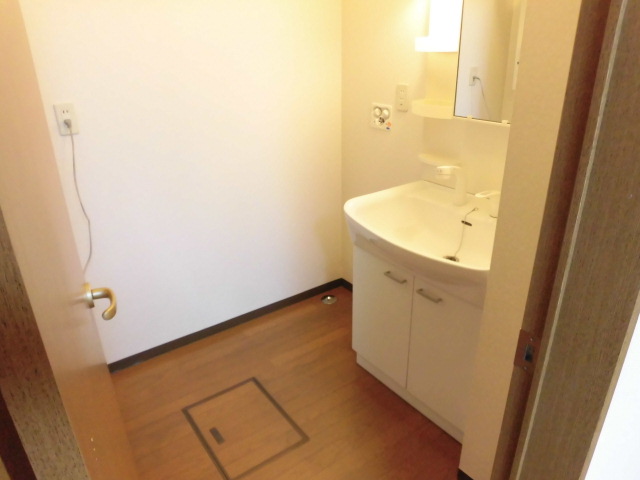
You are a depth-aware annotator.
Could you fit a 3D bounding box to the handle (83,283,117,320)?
[{"bbox_3d":[-0.469,0.133,0.961,0.055,0.054,0.118,-12,25,-23],"label":"handle"}]

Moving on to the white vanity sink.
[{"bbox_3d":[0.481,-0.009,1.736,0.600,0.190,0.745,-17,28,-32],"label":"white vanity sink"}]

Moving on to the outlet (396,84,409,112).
[{"bbox_3d":[0.396,-0.681,2.139,0.014,0.122,0.070,-17,28,-32],"label":"outlet"}]

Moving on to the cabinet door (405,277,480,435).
[{"bbox_3d":[0.480,0.439,1.674,0.022,0.555,0.365,-17,28,-32],"label":"cabinet door"}]

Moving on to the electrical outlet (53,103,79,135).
[{"bbox_3d":[-0.997,-0.475,1.752,0.071,0.118,0.014,-17,28,-32],"label":"electrical outlet"}]

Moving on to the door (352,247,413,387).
[{"bbox_3d":[0.267,0.327,1.946,0.022,0.555,0.365,-17,28,-32],"label":"door"}]

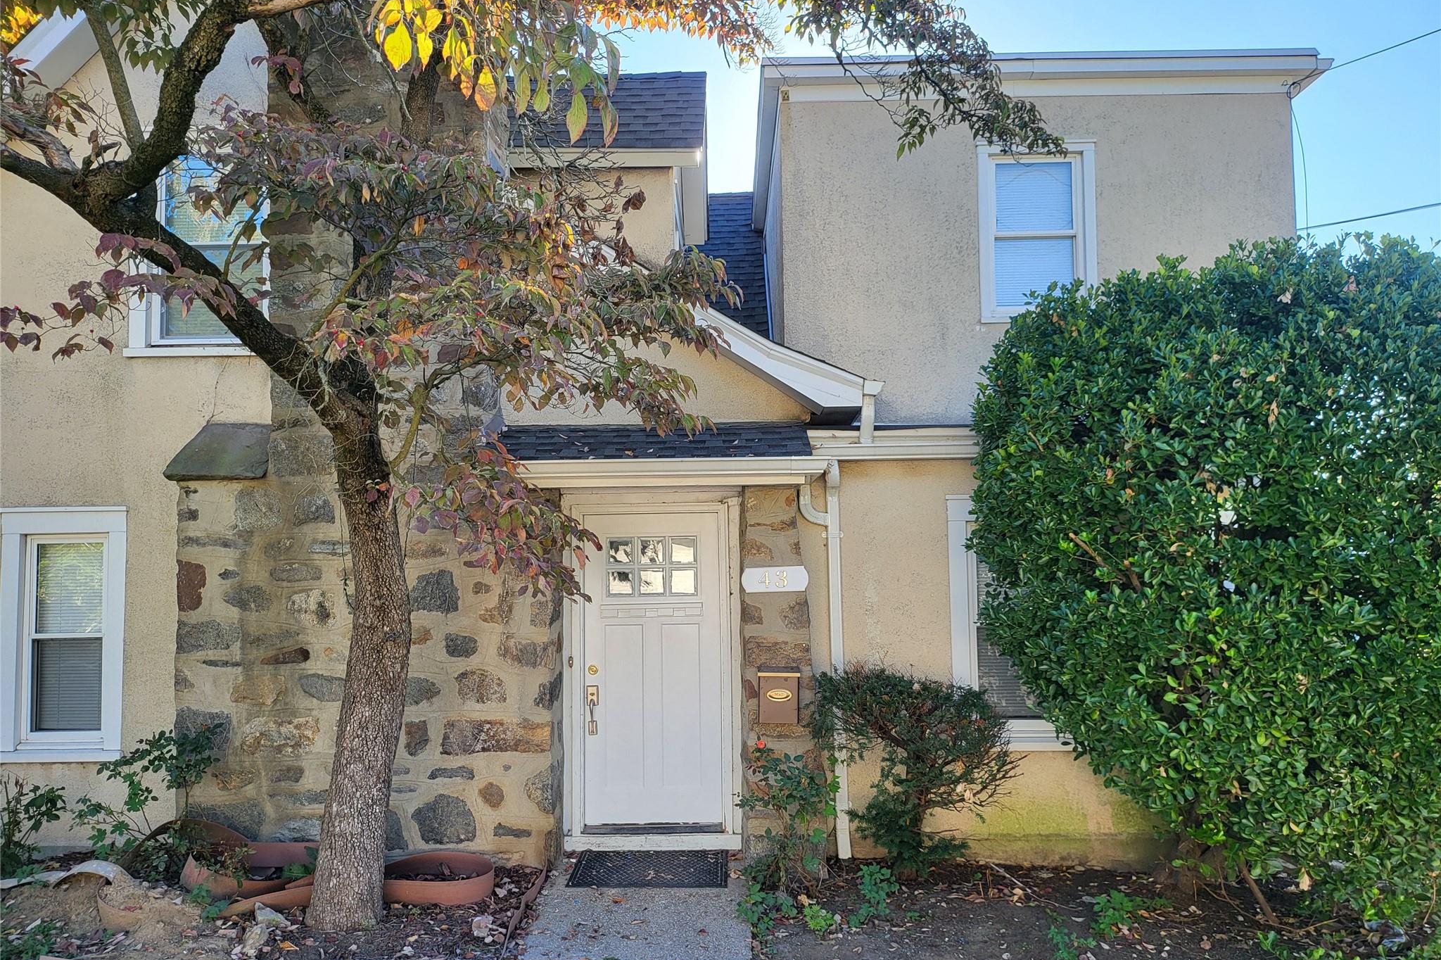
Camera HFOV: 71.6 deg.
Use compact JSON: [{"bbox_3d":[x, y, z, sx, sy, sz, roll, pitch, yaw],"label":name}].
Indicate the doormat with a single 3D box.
[{"bbox_3d":[-0.411,2.342,6.043,0.915,0.020,0.630,-1,-3,1],"label":"doormat"}]

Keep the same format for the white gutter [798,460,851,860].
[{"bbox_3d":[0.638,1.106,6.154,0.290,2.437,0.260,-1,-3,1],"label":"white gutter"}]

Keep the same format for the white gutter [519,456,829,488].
[{"bbox_3d":[-0.285,-0.042,6.059,1.892,0.156,0.150,-1,-3,1],"label":"white gutter"}]

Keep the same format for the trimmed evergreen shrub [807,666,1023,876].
[{"bbox_3d":[1.100,1.666,5.684,1.160,1.170,0.840,-1,-4,0],"label":"trimmed evergreen shrub"}]

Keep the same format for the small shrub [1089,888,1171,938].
[{"bbox_3d":[2.040,2.142,5.001,0.380,0.175,0.300,-1,-4,0],"label":"small shrub"}]

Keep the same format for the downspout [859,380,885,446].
[{"bbox_3d":[0.941,-0.419,6.197,0.164,0.402,0.150,-1,-3,1],"label":"downspout"}]

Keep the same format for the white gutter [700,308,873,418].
[{"bbox_3d":[0.389,-0.722,6.205,1.060,0.680,0.240,-1,-4,0],"label":"white gutter"}]

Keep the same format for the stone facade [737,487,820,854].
[{"bbox_3d":[0.358,1.206,6.256,0.493,2.321,0.330,-1,-3,1],"label":"stone facade"}]

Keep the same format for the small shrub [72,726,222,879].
[{"bbox_3d":[-3.432,1.924,5.990,0.801,0.838,0.660,-1,-3,1],"label":"small shrub"}]

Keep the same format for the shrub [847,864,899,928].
[{"bbox_3d":[0.778,2.110,5.097,0.260,0.285,0.250,-1,-4,0],"label":"shrub"}]

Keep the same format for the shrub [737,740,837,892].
[{"bbox_3d":[0.369,1.870,5.574,0.560,0.810,0.470,-1,-4,0],"label":"shrub"}]

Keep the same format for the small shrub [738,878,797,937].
[{"bbox_3d":[0.238,2.135,5.057,0.300,0.235,0.280,-1,-4,0],"label":"small shrub"}]

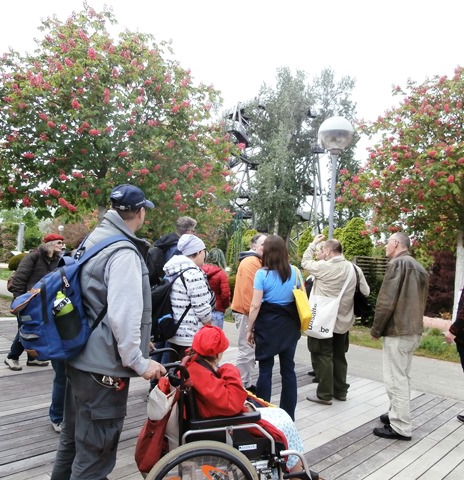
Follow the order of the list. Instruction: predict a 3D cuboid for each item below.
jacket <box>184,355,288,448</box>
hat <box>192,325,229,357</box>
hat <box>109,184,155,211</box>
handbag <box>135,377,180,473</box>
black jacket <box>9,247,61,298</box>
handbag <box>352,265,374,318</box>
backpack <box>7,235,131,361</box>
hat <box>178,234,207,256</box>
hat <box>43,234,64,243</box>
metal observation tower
[{"bbox_3d":[0.020,0.908,2.480,0.470,0.490,0.460,4,-2,-28],"label":"jacket"},{"bbox_3d":[-0.120,0.562,2.480,0.220,0.170,0.200,4,-2,-37],"label":"hat"},{"bbox_3d":[-0.539,-0.225,2.380,0.180,0.145,0.260,2,-2,36],"label":"hat"},{"bbox_3d":[-0.396,0.981,2.360,0.180,0.460,0.300,4,-2,-25],"label":"handbag"},{"bbox_3d":[-2.355,0.432,5.400,0.460,0.680,0.550,3,-2,23],"label":"black jacket"},{"bbox_3d":[1.408,0.551,4.750,0.150,0.560,0.300,4,-2,-25],"label":"handbag"},{"bbox_3d":[-0.806,0.285,2.200,0.360,0.580,0.400,2,-2,45],"label":"backpack"},{"bbox_3d":[-0.301,0.041,3.300,0.220,0.170,0.190,4,-1,-17],"label":"hat"},{"bbox_3d":[-2.172,-0.016,5.400,0.260,0.110,0.240,3,-1,18],"label":"hat"},{"bbox_3d":[7.823,-9.602,78.000,18.000,27.000,17.000,3,-1,0],"label":"metal observation tower"}]

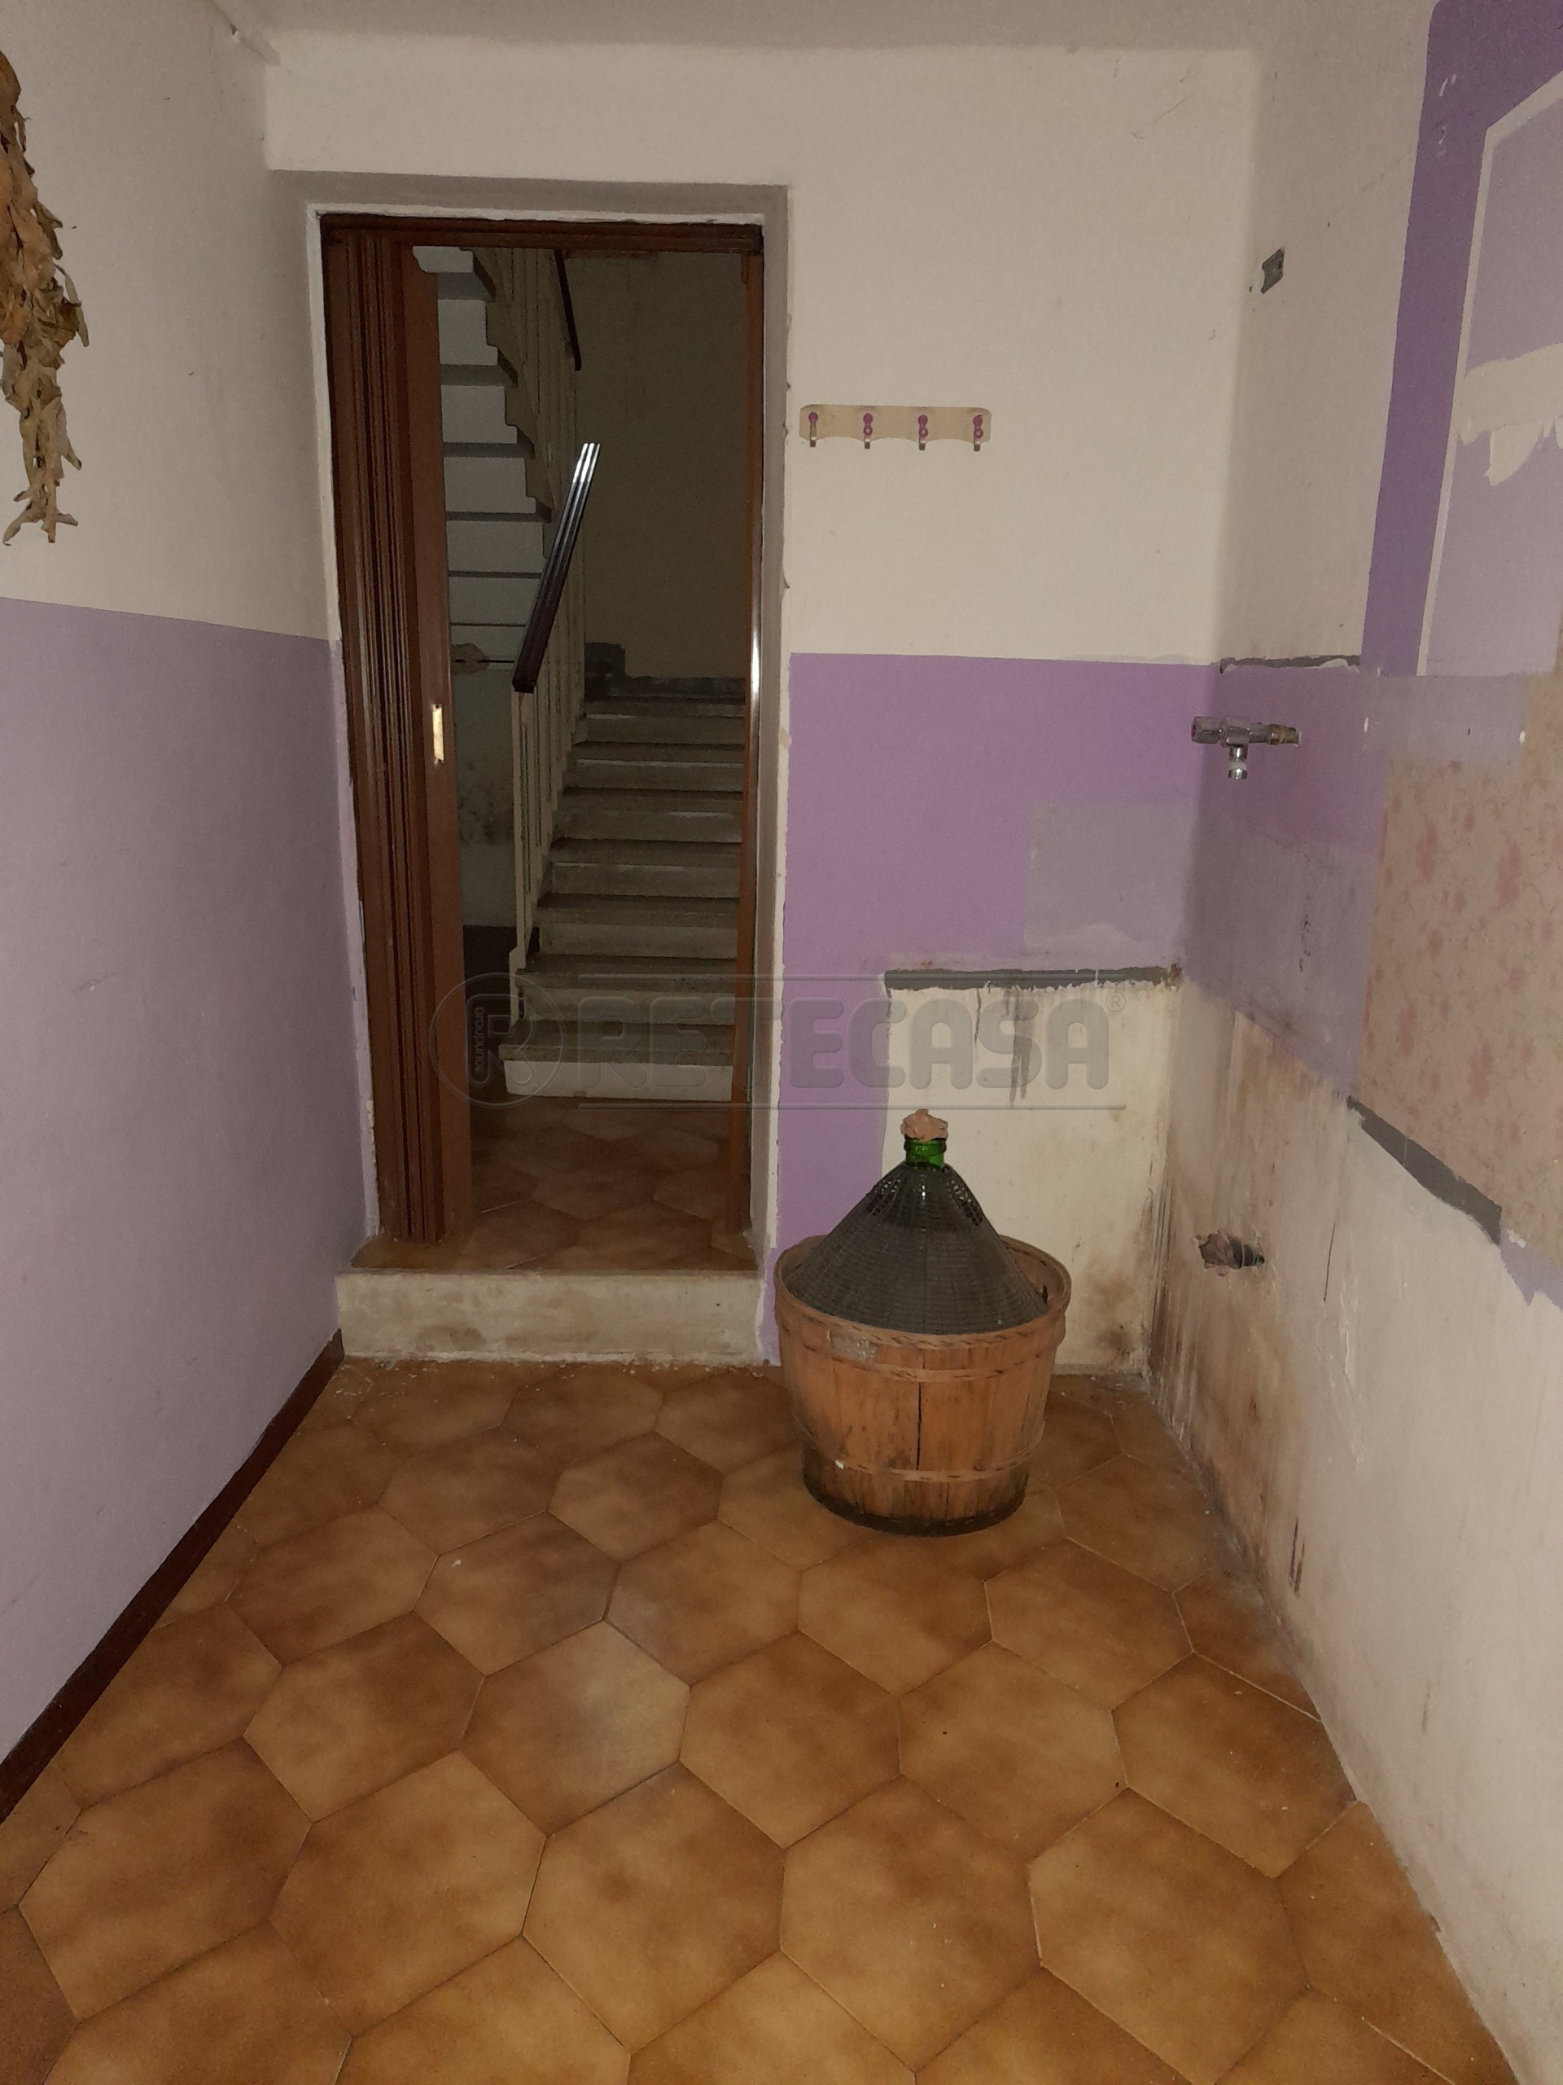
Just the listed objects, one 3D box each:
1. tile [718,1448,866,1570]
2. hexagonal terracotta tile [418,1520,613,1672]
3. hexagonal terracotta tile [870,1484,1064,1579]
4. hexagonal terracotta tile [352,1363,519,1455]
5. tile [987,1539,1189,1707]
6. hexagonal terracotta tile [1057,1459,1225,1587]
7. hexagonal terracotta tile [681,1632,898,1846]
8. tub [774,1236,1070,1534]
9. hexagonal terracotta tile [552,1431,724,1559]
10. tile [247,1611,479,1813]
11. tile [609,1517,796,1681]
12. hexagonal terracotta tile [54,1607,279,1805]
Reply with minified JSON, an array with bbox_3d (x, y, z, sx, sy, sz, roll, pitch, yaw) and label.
[{"bbox_3d":[0.046,0.821,2.679,0.299,0.012,0.444,2,14,2],"label":"tile"},{"bbox_3d":[-0.444,0.931,2.558,0.317,0.012,0.470,2,14,2],"label":"hexagonal terracotta tile"},{"bbox_3d":[0.345,0.831,2.666,0.299,0.012,0.444,2,14,2],"label":"hexagonal terracotta tile"},{"bbox_3d":[-0.688,0.729,2.990,0.299,0.012,0.421,2,14,2],"label":"hexagonal terracotta tile"},{"bbox_3d":[0.511,0.964,2.518,0.317,0.012,0.470,2,14,2],"label":"tile"},{"bbox_3d":[0.681,0.894,2.819,0.307,0.012,0.470,2,14,2],"label":"hexagonal terracotta tile"},{"bbox_3d":[0.017,0.961,2.097,0.299,0.012,0.444,2,14,2],"label":"hexagonal terracotta tile"},{"bbox_3d":[0.250,0.608,2.731,0.520,0.386,0.520,1,14,0],"label":"tub"},{"bbox_3d":[-0.262,0.834,2.764,0.308,0.015,0.458,2,14,2],"label":"hexagonal terracotta tile"},{"bbox_3d":[-0.619,1.001,2.257,0.317,0.012,0.470,2,14,2],"label":"tile"},{"bbox_3d":[-0.118,0.886,2.394,0.299,0.012,0.444,2,14,2],"label":"tile"},{"bbox_3d":[-0.870,0.960,2.194,0.239,0.015,0.458,2,14,2],"label":"hexagonal terracotta tile"}]

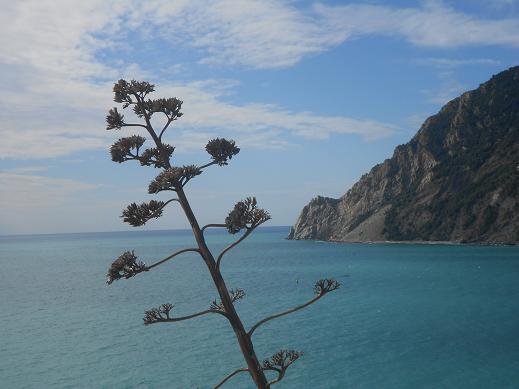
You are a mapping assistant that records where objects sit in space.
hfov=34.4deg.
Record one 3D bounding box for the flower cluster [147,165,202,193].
[{"bbox_3d":[-0.585,-0.112,5.850,0.369,0.189,0.295,-2,-2,0],"label":"flower cluster"}]

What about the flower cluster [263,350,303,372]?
[{"bbox_3d":[0.163,1.184,5.950,0.278,0.151,0.222,-2,-2,0],"label":"flower cluster"}]

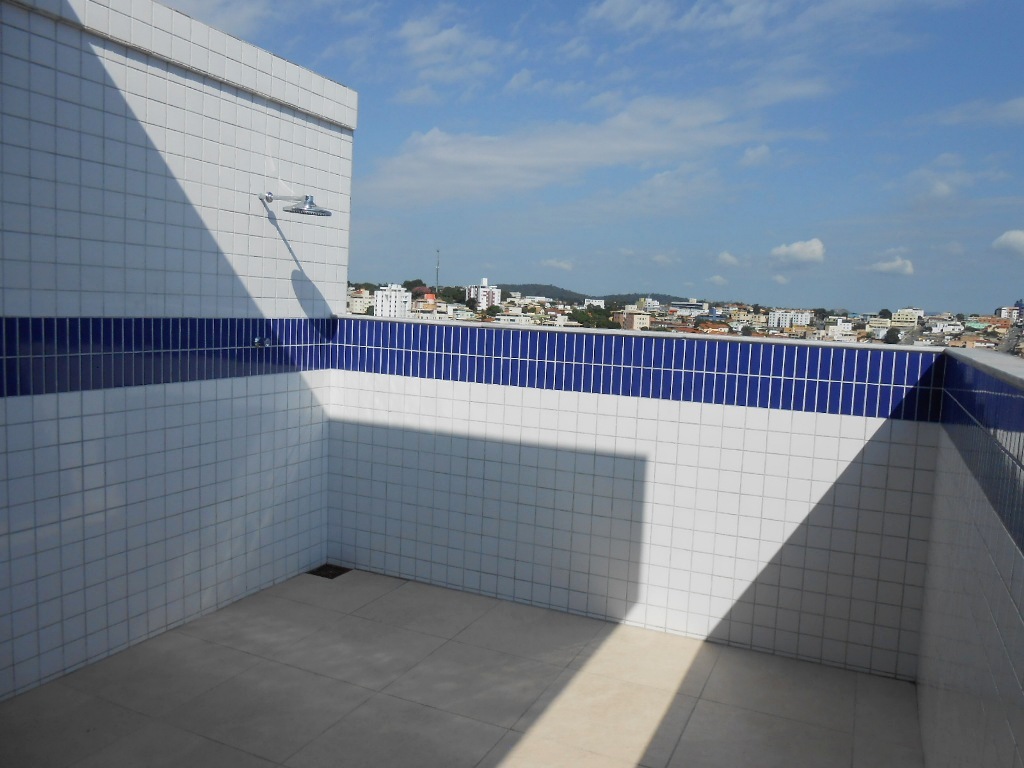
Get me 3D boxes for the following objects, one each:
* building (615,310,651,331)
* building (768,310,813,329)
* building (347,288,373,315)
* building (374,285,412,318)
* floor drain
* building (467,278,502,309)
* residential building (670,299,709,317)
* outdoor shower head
[{"bbox_3d":[77.352,-40.320,500.667,14.000,15.000,19.000,0,6,-29],"label":"building"},{"bbox_3d":[267.582,-62.261,740.756,41.000,17.000,13.000,4,5,19],"label":"building"},{"bbox_3d":[-107.499,-57.600,540.845,19.000,19.000,15.000,1,5,-21],"label":"building"},{"bbox_3d":[-69.827,-47.272,450.978,22.000,22.000,16.000,2,5,-9],"label":"building"},{"bbox_3d":[-1.095,1.132,4.628,0.200,0.012,0.200,5,6,24],"label":"floor drain"},{"bbox_3d":[-20.896,-66.746,571.023,20.000,23.000,18.000,-1,6,-32],"label":"building"},{"bbox_3d":[195.745,-85.041,850.845,41.000,19.000,18.000,3,5,8],"label":"residential building"},{"bbox_3d":[-1.113,-0.903,3.901,0.433,0.147,0.238,5,6,24],"label":"outdoor shower head"}]

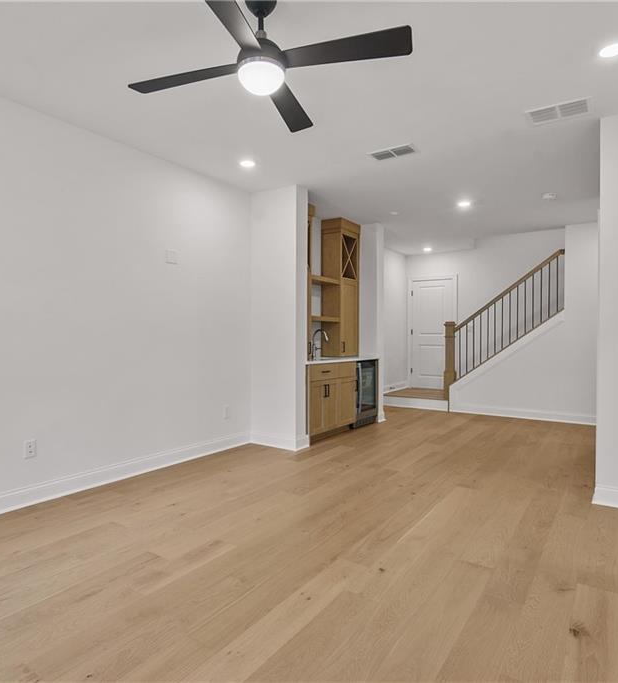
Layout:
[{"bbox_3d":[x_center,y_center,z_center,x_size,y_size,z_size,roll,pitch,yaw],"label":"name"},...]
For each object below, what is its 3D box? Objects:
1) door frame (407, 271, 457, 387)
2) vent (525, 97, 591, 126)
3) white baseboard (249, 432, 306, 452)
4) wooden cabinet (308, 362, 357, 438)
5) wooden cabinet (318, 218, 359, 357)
[{"bbox_3d":[2.277,-0.134,8.441,0.840,2.070,0.050,1,1,35],"label":"door frame"},{"bbox_3d":[1.711,-1.555,3.107,0.395,0.021,0.228,1,1,35],"label":"vent"},{"bbox_3d":[-0.337,1.053,4.922,0.633,0.142,0.190,1,1,35],"label":"white baseboard"},{"bbox_3d":[0.057,0.637,5.449,0.610,0.790,1.015,1,1,35],"label":"wooden cabinet"},{"bbox_3d":[0.433,-0.705,6.222,0.315,1.812,0.485,1,1,35],"label":"wooden cabinet"}]

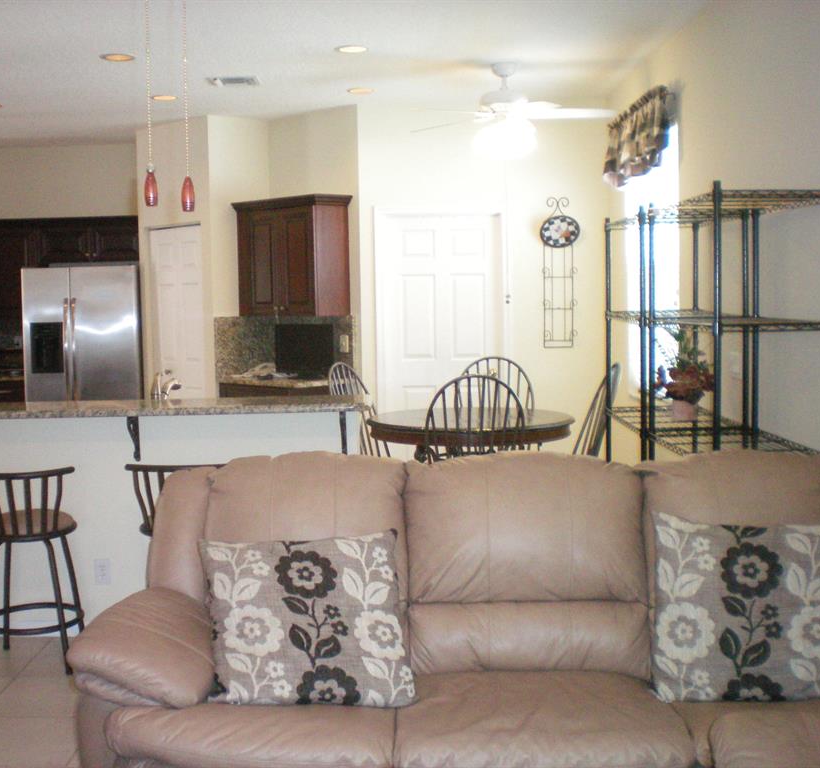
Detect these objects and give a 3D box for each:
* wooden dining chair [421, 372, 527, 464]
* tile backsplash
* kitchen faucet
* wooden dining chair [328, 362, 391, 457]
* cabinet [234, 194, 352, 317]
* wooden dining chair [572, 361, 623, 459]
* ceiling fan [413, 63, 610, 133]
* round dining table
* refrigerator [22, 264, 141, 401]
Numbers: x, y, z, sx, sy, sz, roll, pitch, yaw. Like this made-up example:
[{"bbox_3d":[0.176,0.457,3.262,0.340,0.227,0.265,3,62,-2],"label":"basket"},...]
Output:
[{"bbox_3d":[0.361,0.473,6.166,0.500,1.075,0.560,-1,5,0],"label":"wooden dining chair"},{"bbox_3d":[-0.912,-0.268,8.121,0.930,0.438,0.540,4,7,44],"label":"tile backsplash"},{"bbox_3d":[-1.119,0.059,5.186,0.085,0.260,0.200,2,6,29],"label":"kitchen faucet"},{"bbox_3d":[-0.175,0.419,6.909,0.560,1.075,0.490,1,5,25],"label":"wooden dining chair"},{"bbox_3d":[-0.863,-0.911,8.120,0.920,0.848,0.380,4,7,44],"label":"cabinet"},{"bbox_3d":[0.953,0.426,6.570,0.560,1.075,0.490,-1,5,0],"label":"wooden dining chair"},{"bbox_3d":[0.534,-1.612,6.425,1.300,0.460,1.280,-1,5,0],"label":"ceiling fan"},{"bbox_3d":[0.359,0.586,6.718,1.220,0.755,1.220,-1,5,0],"label":"round dining table"},{"bbox_3d":[-2.536,-0.069,9.063,0.900,1.770,0.780,-1,5,0],"label":"refrigerator"}]

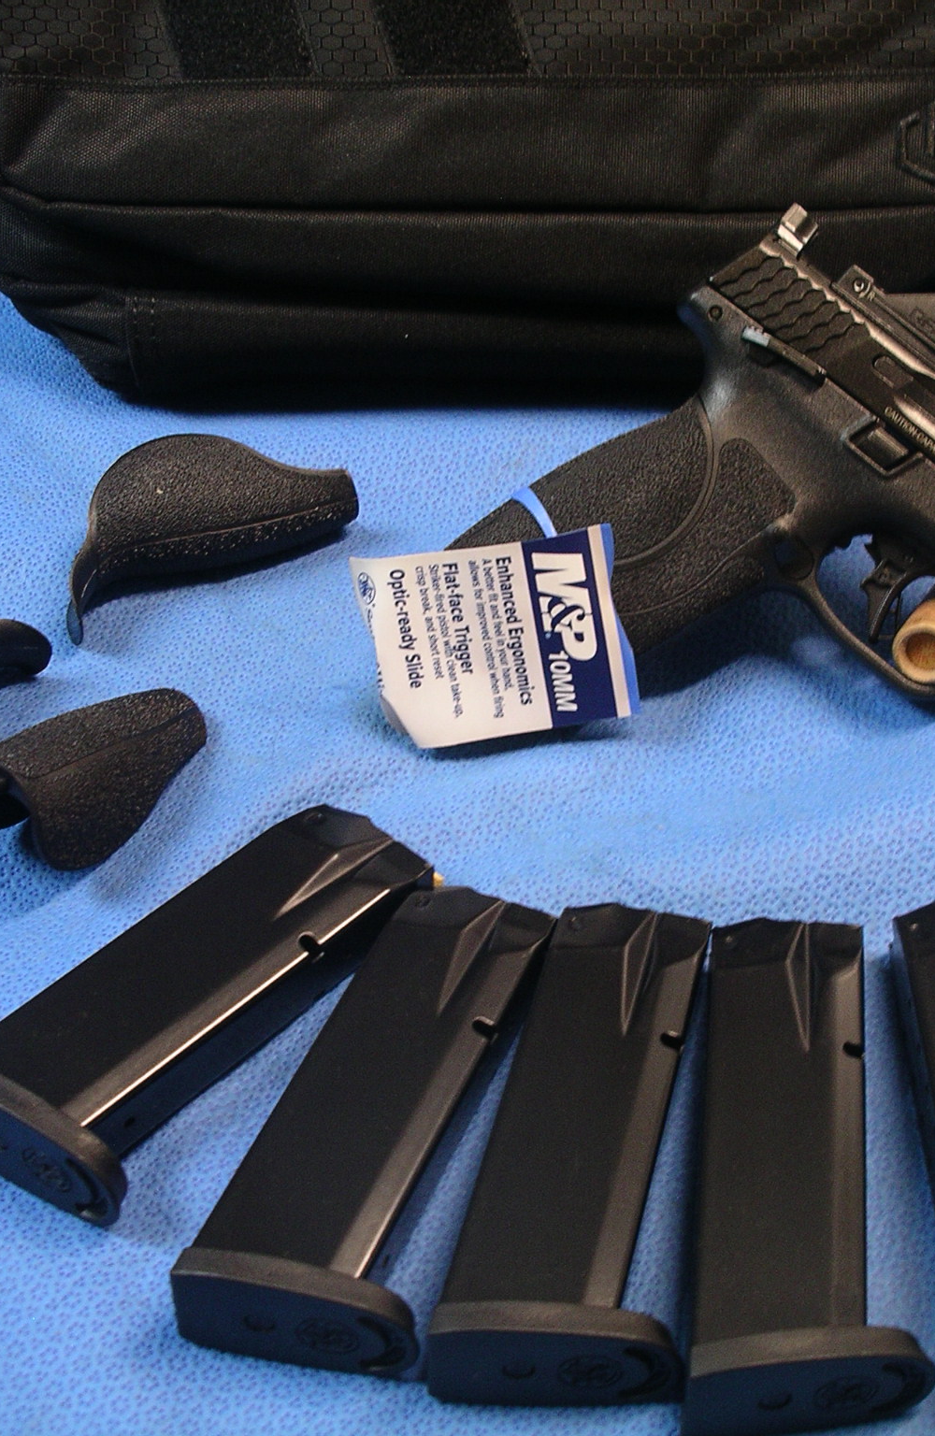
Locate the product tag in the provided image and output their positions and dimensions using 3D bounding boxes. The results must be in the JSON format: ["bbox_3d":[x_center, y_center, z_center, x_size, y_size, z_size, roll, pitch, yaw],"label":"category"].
[{"bbox_3d":[0.006,-0.019,0.482,0.062,0.012,0.055,-9,55,-2],"label":"product tag"}]

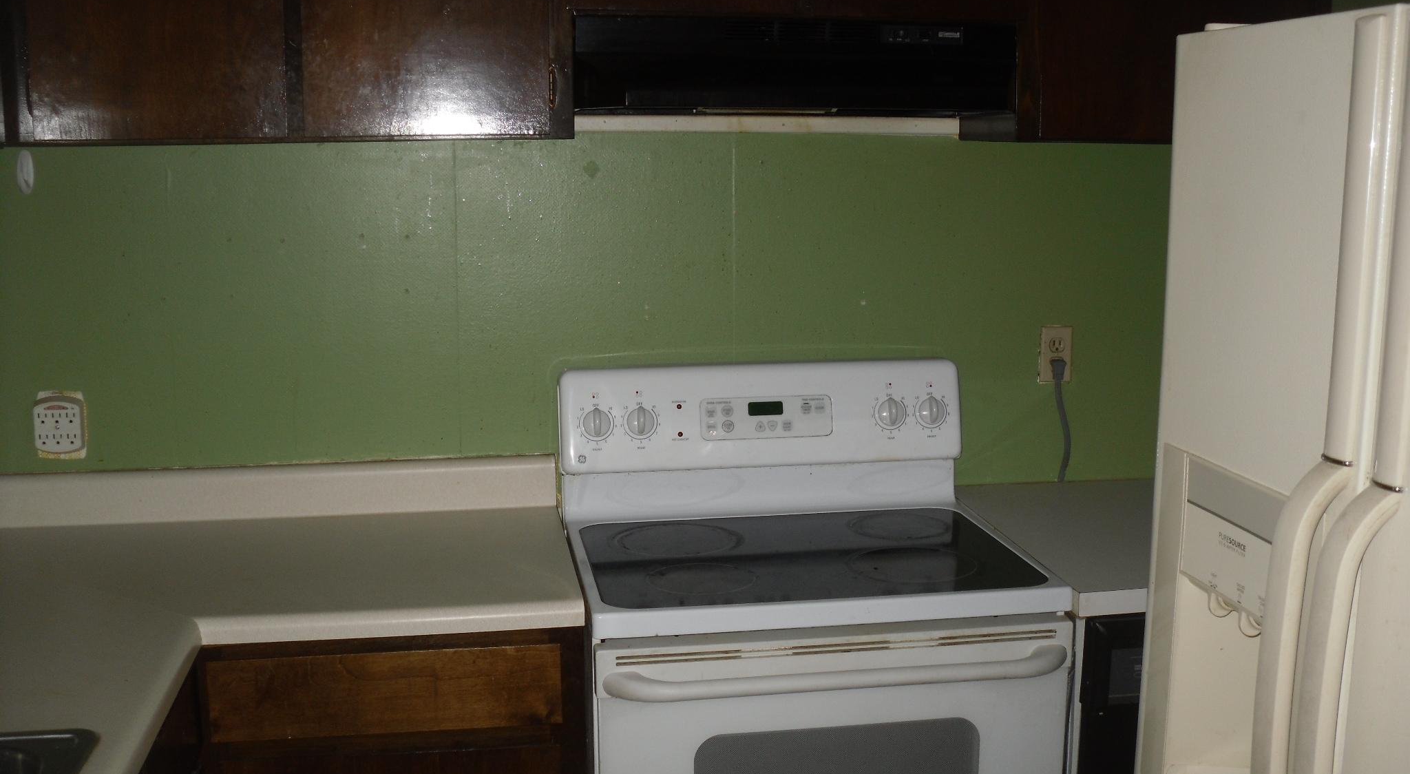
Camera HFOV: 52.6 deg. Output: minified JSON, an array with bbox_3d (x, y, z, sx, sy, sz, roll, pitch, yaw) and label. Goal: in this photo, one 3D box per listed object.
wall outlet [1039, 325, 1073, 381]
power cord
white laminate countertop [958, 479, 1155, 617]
[{"bbox_3d":[0.710,-0.065,2.879,0.070,0.114,0.010,-2,10,-10],"label":"wall outlet"},{"bbox_3d":[0.719,0.071,2.887,0.046,0.266,0.040,-2,10,-10],"label":"power cord"},{"bbox_3d":[0.839,0.273,2.610,0.630,0.038,0.680,-2,10,-10],"label":"white laminate countertop"}]

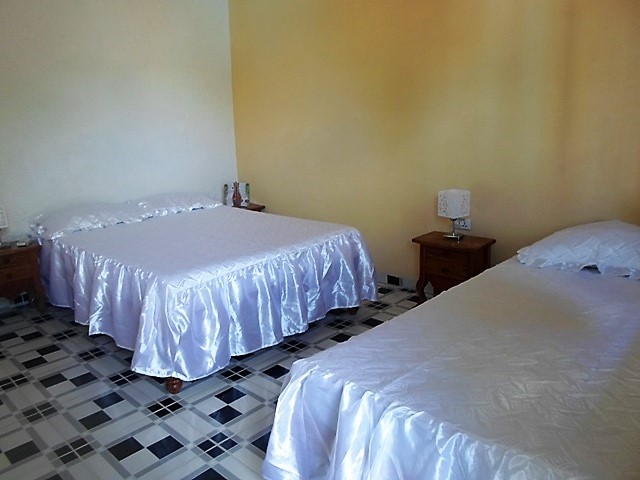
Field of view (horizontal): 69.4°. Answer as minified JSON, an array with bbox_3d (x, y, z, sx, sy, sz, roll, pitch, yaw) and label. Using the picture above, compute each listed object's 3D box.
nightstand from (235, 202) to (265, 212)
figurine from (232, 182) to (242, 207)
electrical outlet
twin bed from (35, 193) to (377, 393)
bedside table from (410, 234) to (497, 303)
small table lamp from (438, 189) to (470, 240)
[{"bbox_3d":[-0.863,-0.076,4.817,0.353,0.533,0.462,11,17,41],"label":"nightstand"},{"bbox_3d":[-0.859,-0.470,4.779,0.088,0.252,0.088,11,17,41],"label":"figurine"},{"bbox_3d":[1.031,-0.111,3.316,0.120,0.071,0.015,11,17,41],"label":"electrical outlet"},{"bbox_3d":[-0.894,0.186,3.401,2.003,0.538,1.663,11,17,41],"label":"twin bed"},{"bbox_3d":[0.924,0.259,3.238,0.466,0.533,0.340,11,17,41],"label":"bedside table"},{"bbox_3d":[0.942,-0.184,3.237,0.147,0.330,0.147,11,17,41],"label":"small table lamp"}]

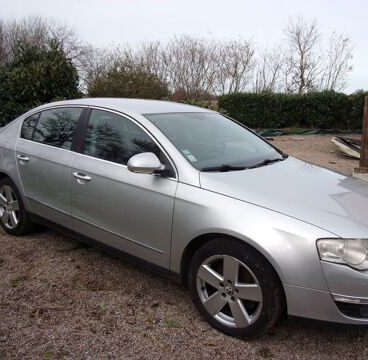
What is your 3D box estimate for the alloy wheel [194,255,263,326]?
[{"bbox_3d":[0.313,0.676,2.113,0.460,0.460,0.170,11,14,37],"label":"alloy wheel"}]

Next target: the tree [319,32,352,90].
[{"bbox_3d":[9.399,-6.191,21.259,2.044,6.028,2.300,6,13,22],"label":"tree"}]

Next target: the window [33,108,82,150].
[{"bbox_3d":[-1.198,-0.499,3.109,0.730,0.400,0.050,10,-13,35],"label":"window"}]

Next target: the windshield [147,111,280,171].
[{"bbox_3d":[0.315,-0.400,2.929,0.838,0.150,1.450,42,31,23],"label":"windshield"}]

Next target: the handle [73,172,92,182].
[{"bbox_3d":[-0.833,-0.025,2.730,0.235,0.045,0.050,10,14,35],"label":"handle"}]

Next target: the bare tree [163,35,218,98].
[{"bbox_3d":[0.469,-7.428,24.000,3.760,5.950,3.760,1,12,1],"label":"bare tree"}]

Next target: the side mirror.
[{"bbox_3d":[-0.258,-0.114,2.229,0.140,0.150,0.220,10,14,35],"label":"side mirror"}]

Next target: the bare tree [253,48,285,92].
[{"bbox_3d":[6.002,-6.769,24.418,2.348,5.695,2.500,4,13,13],"label":"bare tree"}]

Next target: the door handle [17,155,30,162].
[{"bbox_3d":[-1.564,-0.217,3.245,0.225,0.055,0.055,10,15,35],"label":"door handle"}]

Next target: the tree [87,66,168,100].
[{"bbox_3d":[-3.700,-5.472,22.038,5.104,3.894,4.800,-1,13,-9],"label":"tree"}]

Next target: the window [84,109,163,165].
[{"bbox_3d":[-0.492,-0.340,2.642,0.955,0.455,0.070,10,-8,35],"label":"window"}]

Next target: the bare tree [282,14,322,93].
[{"bbox_3d":[8.190,-7.637,23.000,2.570,7.110,2.570,5,12,20],"label":"bare tree"}]

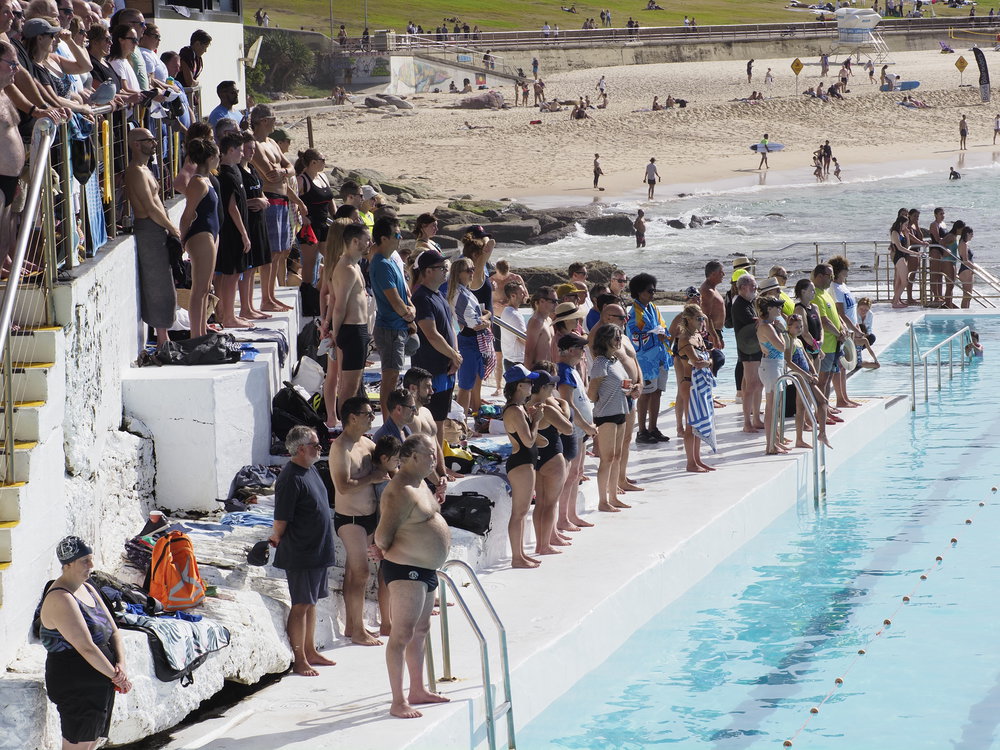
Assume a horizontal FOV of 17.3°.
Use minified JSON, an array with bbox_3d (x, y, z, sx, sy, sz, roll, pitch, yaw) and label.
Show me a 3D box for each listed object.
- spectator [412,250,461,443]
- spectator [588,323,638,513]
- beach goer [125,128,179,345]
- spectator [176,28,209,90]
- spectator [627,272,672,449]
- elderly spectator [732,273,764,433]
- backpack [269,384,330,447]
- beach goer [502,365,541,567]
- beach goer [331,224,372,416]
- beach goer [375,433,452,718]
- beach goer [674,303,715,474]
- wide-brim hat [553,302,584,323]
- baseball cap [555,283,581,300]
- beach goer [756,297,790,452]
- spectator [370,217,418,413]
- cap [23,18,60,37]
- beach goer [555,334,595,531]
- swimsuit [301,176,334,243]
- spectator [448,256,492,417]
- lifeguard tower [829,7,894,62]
[{"bbox_3d":[-0.494,-0.078,25.600,0.420,1.780,0.500,1,5,20],"label":"spectator"},{"bbox_3d":[1.050,0.395,31.000,0.380,1.730,0.450,0,5,22],"label":"spectator"},{"bbox_3d":[-2.786,-1.102,26.400,0.380,1.760,0.480,0,5,18],"label":"beach goer"},{"bbox_3d":[-2.864,-2.346,30.276,0.500,1.680,0.480,1,6,25],"label":"spectator"},{"bbox_3d":[1.634,-0.212,36.000,0.380,1.820,0.500,3,6,38],"label":"spectator"},{"bbox_3d":[2.836,-0.262,37.580,0.360,1.760,0.520,1,6,25],"label":"elderly spectator"},{"bbox_3d":[-1.654,0.336,27.300,0.360,0.520,0.300,-32,11,33],"label":"backpack"},{"bbox_3d":[0.181,0.753,27.700,0.340,1.660,0.420,-1,5,8],"label":"beach goer"},{"bbox_3d":[-1.144,-0.279,25.380,0.310,1.770,0.490,1,6,21],"label":"beach goer"},{"bbox_3d":[-0.571,1.284,21.480,0.410,1.770,0.540,1,6,19],"label":"beach goer"},{"bbox_3d":[1.995,0.110,33.776,0.380,1.670,0.460,1,6,22],"label":"beach goer"},{"bbox_3d":[0.704,-0.638,33.600,0.370,0.140,0.340,-16,1,0],"label":"wide-brim hat"},{"bbox_3d":[0.760,-0.900,35.500,0.270,0.140,0.180,-1,5,12],"label":"baseball cap"},{"bbox_3d":[2.940,-0.005,35.400,0.360,1.650,0.430,-1,5,9],"label":"beach goer"},{"bbox_3d":[-0.942,-0.504,28.600,0.420,1.780,0.480,0,5,18],"label":"spectator"},{"bbox_3d":[-3.129,-2.371,22.500,0.270,0.140,0.180,-7,4,9],"label":"cap"},{"bbox_3d":[0.683,0.501,29.400,0.380,1.730,0.480,0,5,16],"label":"beach goer"},{"bbox_3d":[-1.730,-1.573,31.300,0.250,0.630,0.340,2,6,31],"label":"swimsuit"},{"bbox_3d":[-0.272,-0.254,29.400,0.400,1.600,0.420,1,5,20],"label":"spectator"},{"bbox_3d":[29.239,-27.381,266.000,3.700,4.500,3.700,-5,7,-40],"label":"lifeguard tower"}]

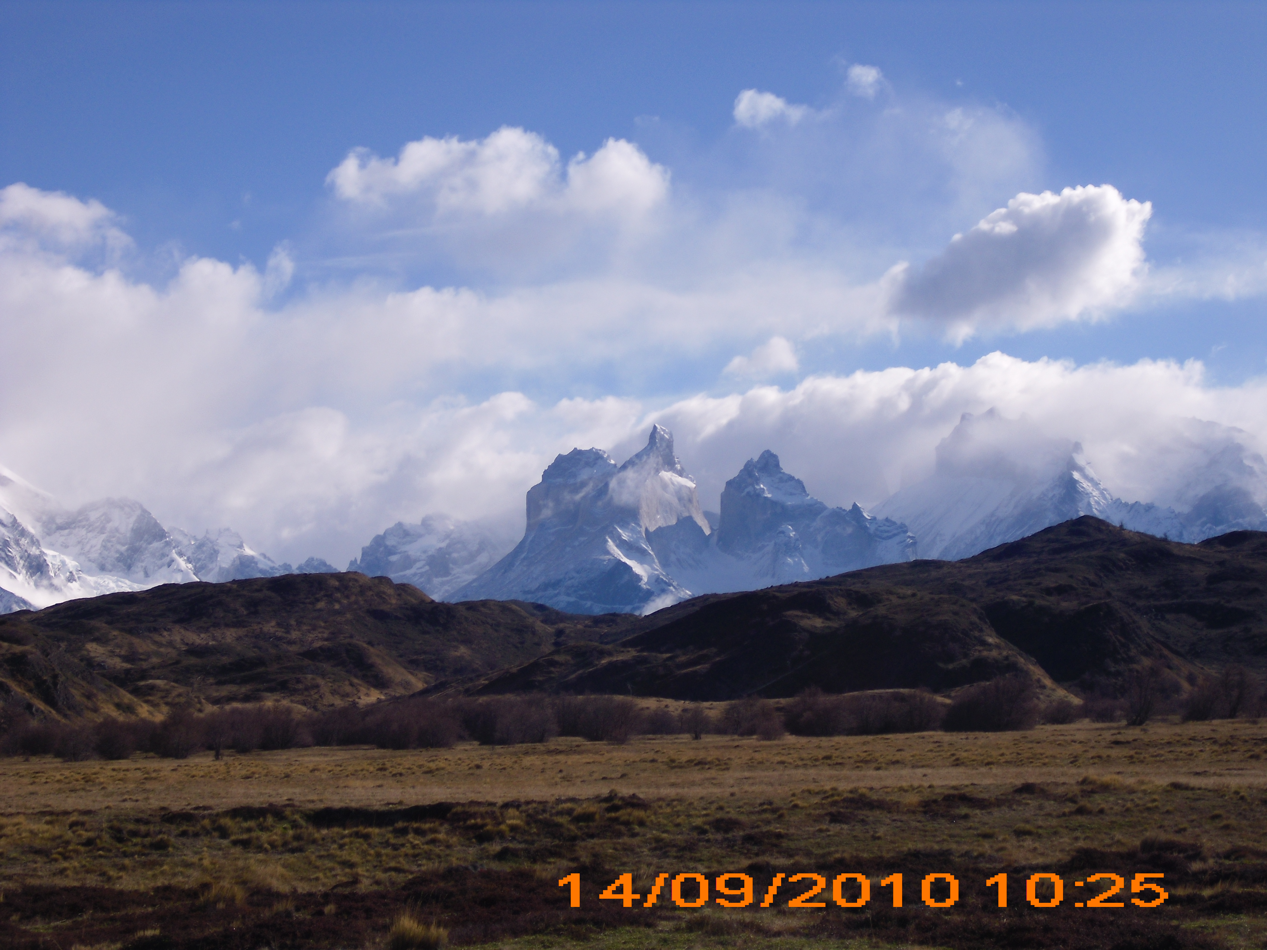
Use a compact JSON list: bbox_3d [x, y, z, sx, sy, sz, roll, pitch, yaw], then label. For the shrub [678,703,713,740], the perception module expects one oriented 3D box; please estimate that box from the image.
[{"bbox_3d":[3.242,12.914,140.000,1.763,1.919,1.622,-1,-5,0],"label":"shrub"}]

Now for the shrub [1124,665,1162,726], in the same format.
[{"bbox_3d":[27.257,11.814,143.000,2.119,3.338,1.950,-1,-5,0],"label":"shrub"}]

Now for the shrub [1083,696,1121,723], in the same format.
[{"bbox_3d":[25.934,12.994,148.000,2.138,1.480,1.967,-1,-5,0],"label":"shrub"}]

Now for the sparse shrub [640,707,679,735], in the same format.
[{"bbox_3d":[1.424,13.349,145.000,2.041,1.612,1.878,-1,-5,0],"label":"sparse shrub"}]

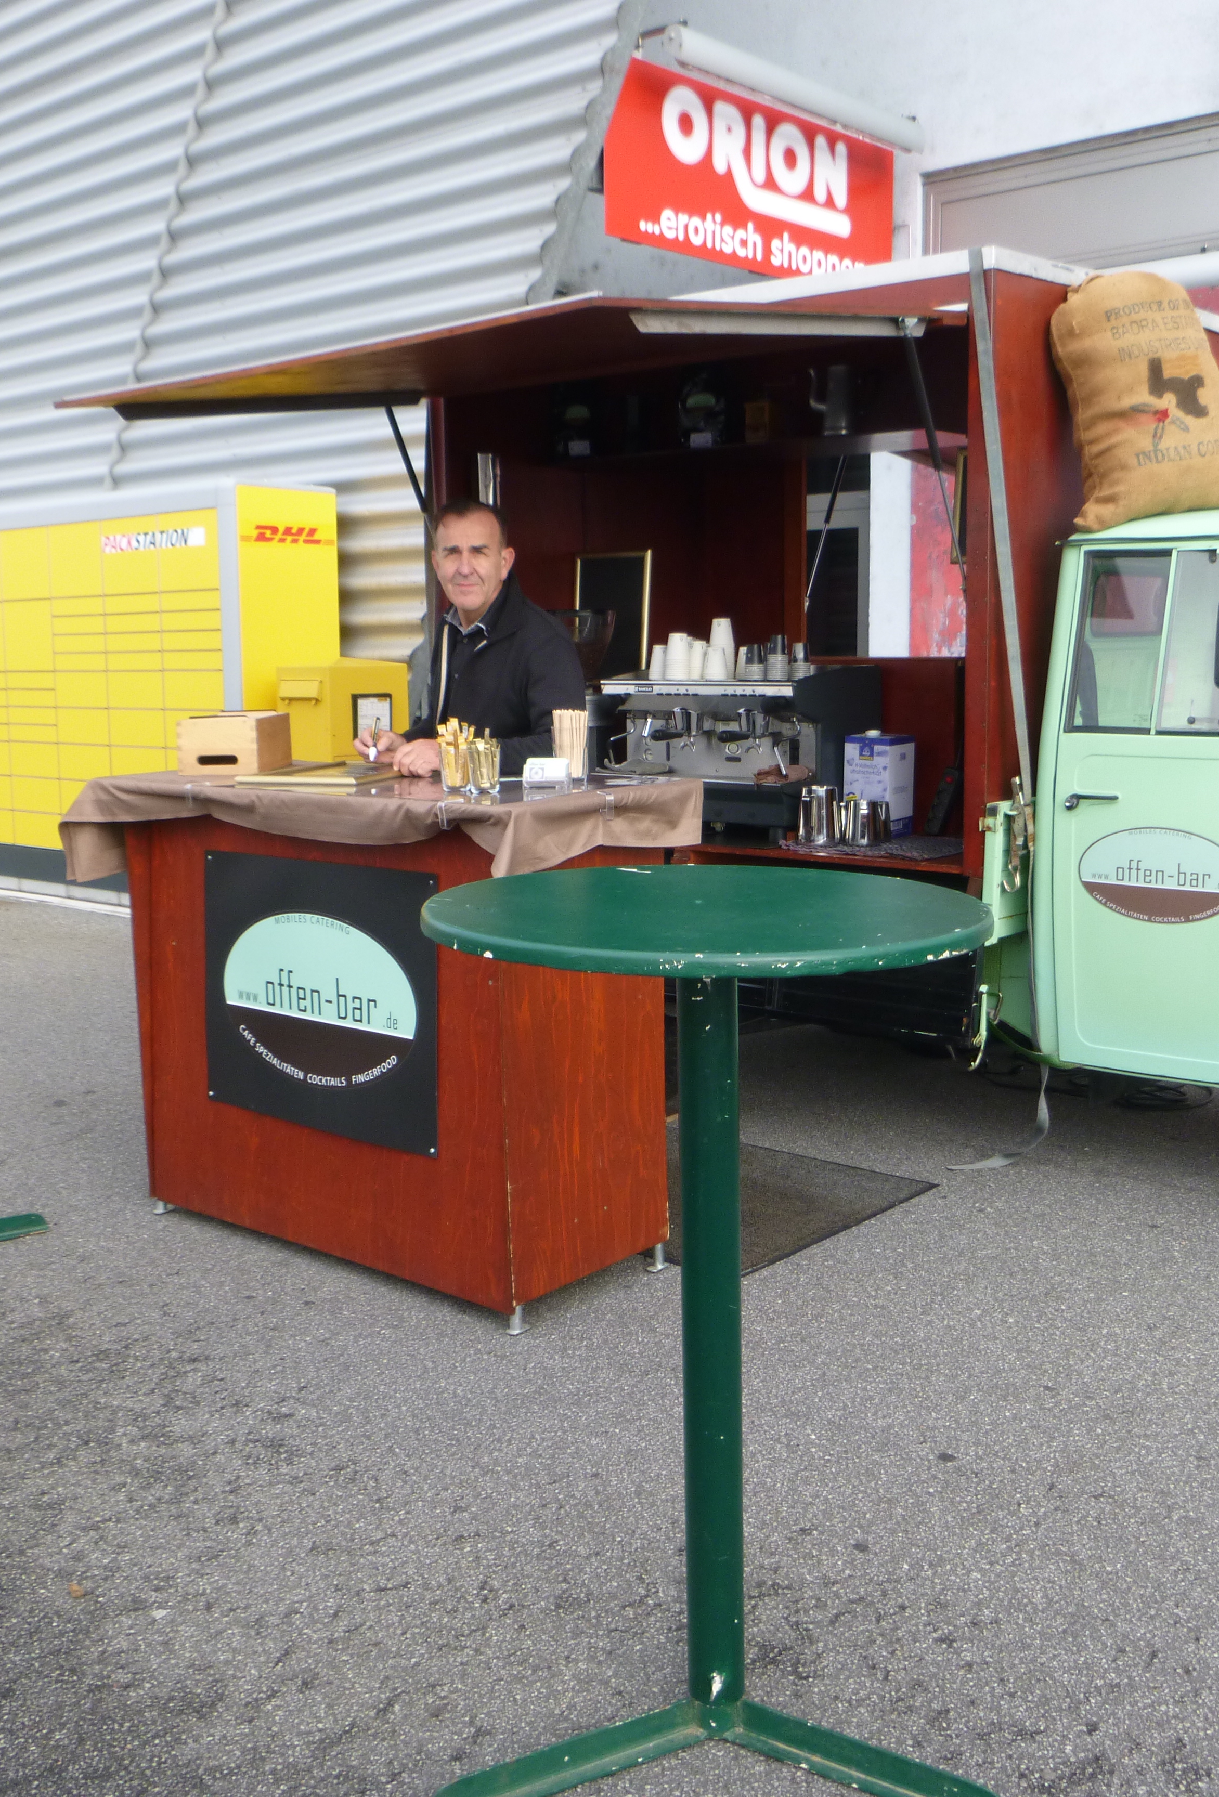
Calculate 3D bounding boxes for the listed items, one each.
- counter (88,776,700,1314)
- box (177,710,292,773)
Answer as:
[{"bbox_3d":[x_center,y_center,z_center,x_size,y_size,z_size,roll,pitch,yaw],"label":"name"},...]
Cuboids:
[{"bbox_3d":[-0.542,0.278,4.161,1.450,1.120,0.670,6,11,40],"label":"counter"},{"bbox_3d":[-0.999,-0.418,4.651,0.215,0.145,0.340,0,8,6],"label":"box"}]

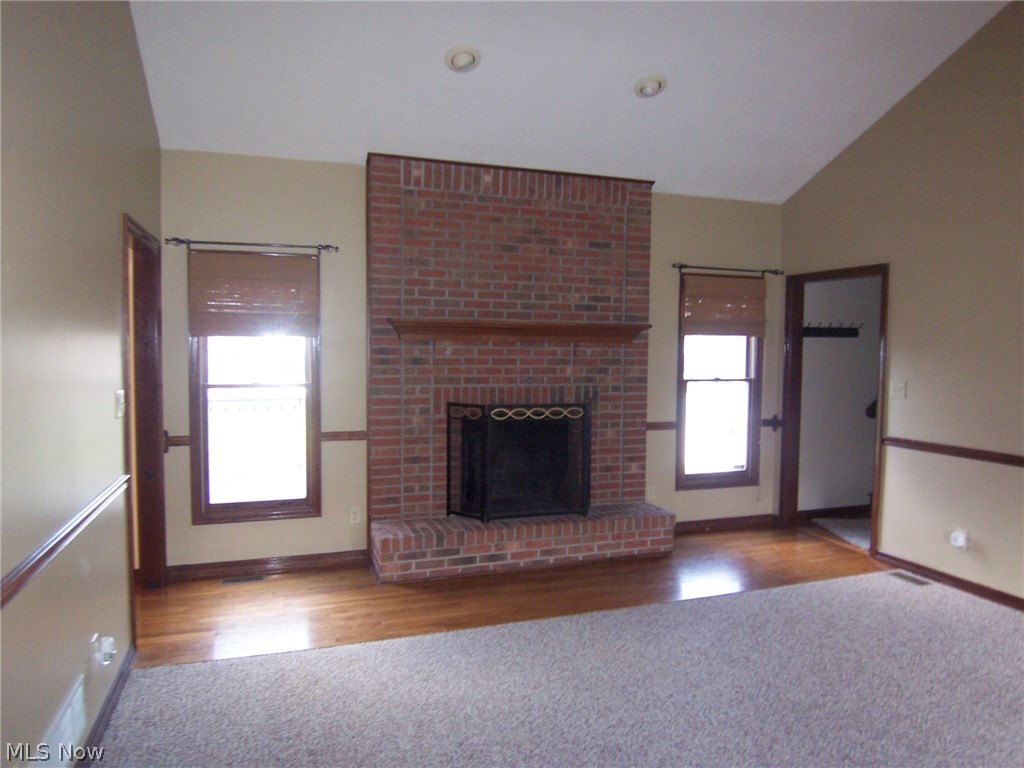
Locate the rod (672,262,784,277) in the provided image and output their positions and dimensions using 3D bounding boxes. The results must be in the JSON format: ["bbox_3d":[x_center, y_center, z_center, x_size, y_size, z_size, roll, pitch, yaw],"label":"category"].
[{"bbox_3d":[1.750,-0.916,5.465,1.064,0.055,0.080,-1,3,-19],"label":"rod"}]

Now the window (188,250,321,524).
[{"bbox_3d":[-1.654,0.024,4.426,0.790,1.750,0.100,-1,3,-19],"label":"window"}]

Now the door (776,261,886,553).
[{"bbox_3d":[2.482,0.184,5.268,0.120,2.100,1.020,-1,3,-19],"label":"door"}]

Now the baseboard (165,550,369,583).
[{"bbox_3d":[-1.595,1.213,4.534,1.260,0.115,0.025,-1,3,-18],"label":"baseboard"}]

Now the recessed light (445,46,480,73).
[{"bbox_3d":[-0.283,-1.849,3.854,0.197,0.050,0.197,-1,-23,-19],"label":"recessed light"}]

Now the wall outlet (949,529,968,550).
[{"bbox_3d":[2.778,0.966,4.224,0.042,0.116,0.072,-1,3,-19],"label":"wall outlet"}]

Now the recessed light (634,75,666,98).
[{"bbox_3d":[0.854,-1.842,4.205,0.205,0.050,0.205,-1,-20,-18],"label":"recessed light"}]

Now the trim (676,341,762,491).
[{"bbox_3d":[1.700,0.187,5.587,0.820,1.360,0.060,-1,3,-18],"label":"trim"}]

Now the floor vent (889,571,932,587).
[{"bbox_3d":[2.646,1.298,4.559,0.110,0.020,0.270,-1,3,-18],"label":"floor vent"}]

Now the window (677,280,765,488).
[{"bbox_3d":[1.699,-0.009,5.586,0.810,1.740,0.090,-1,3,-18],"label":"window"}]

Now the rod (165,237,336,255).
[{"bbox_3d":[-1.641,-0.873,4.346,1.030,0.070,0.090,-1,3,-18],"label":"rod"}]

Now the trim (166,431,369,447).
[{"bbox_3d":[-1.571,0.359,4.439,1.230,0.062,0.025,-1,3,-19],"label":"trim"}]

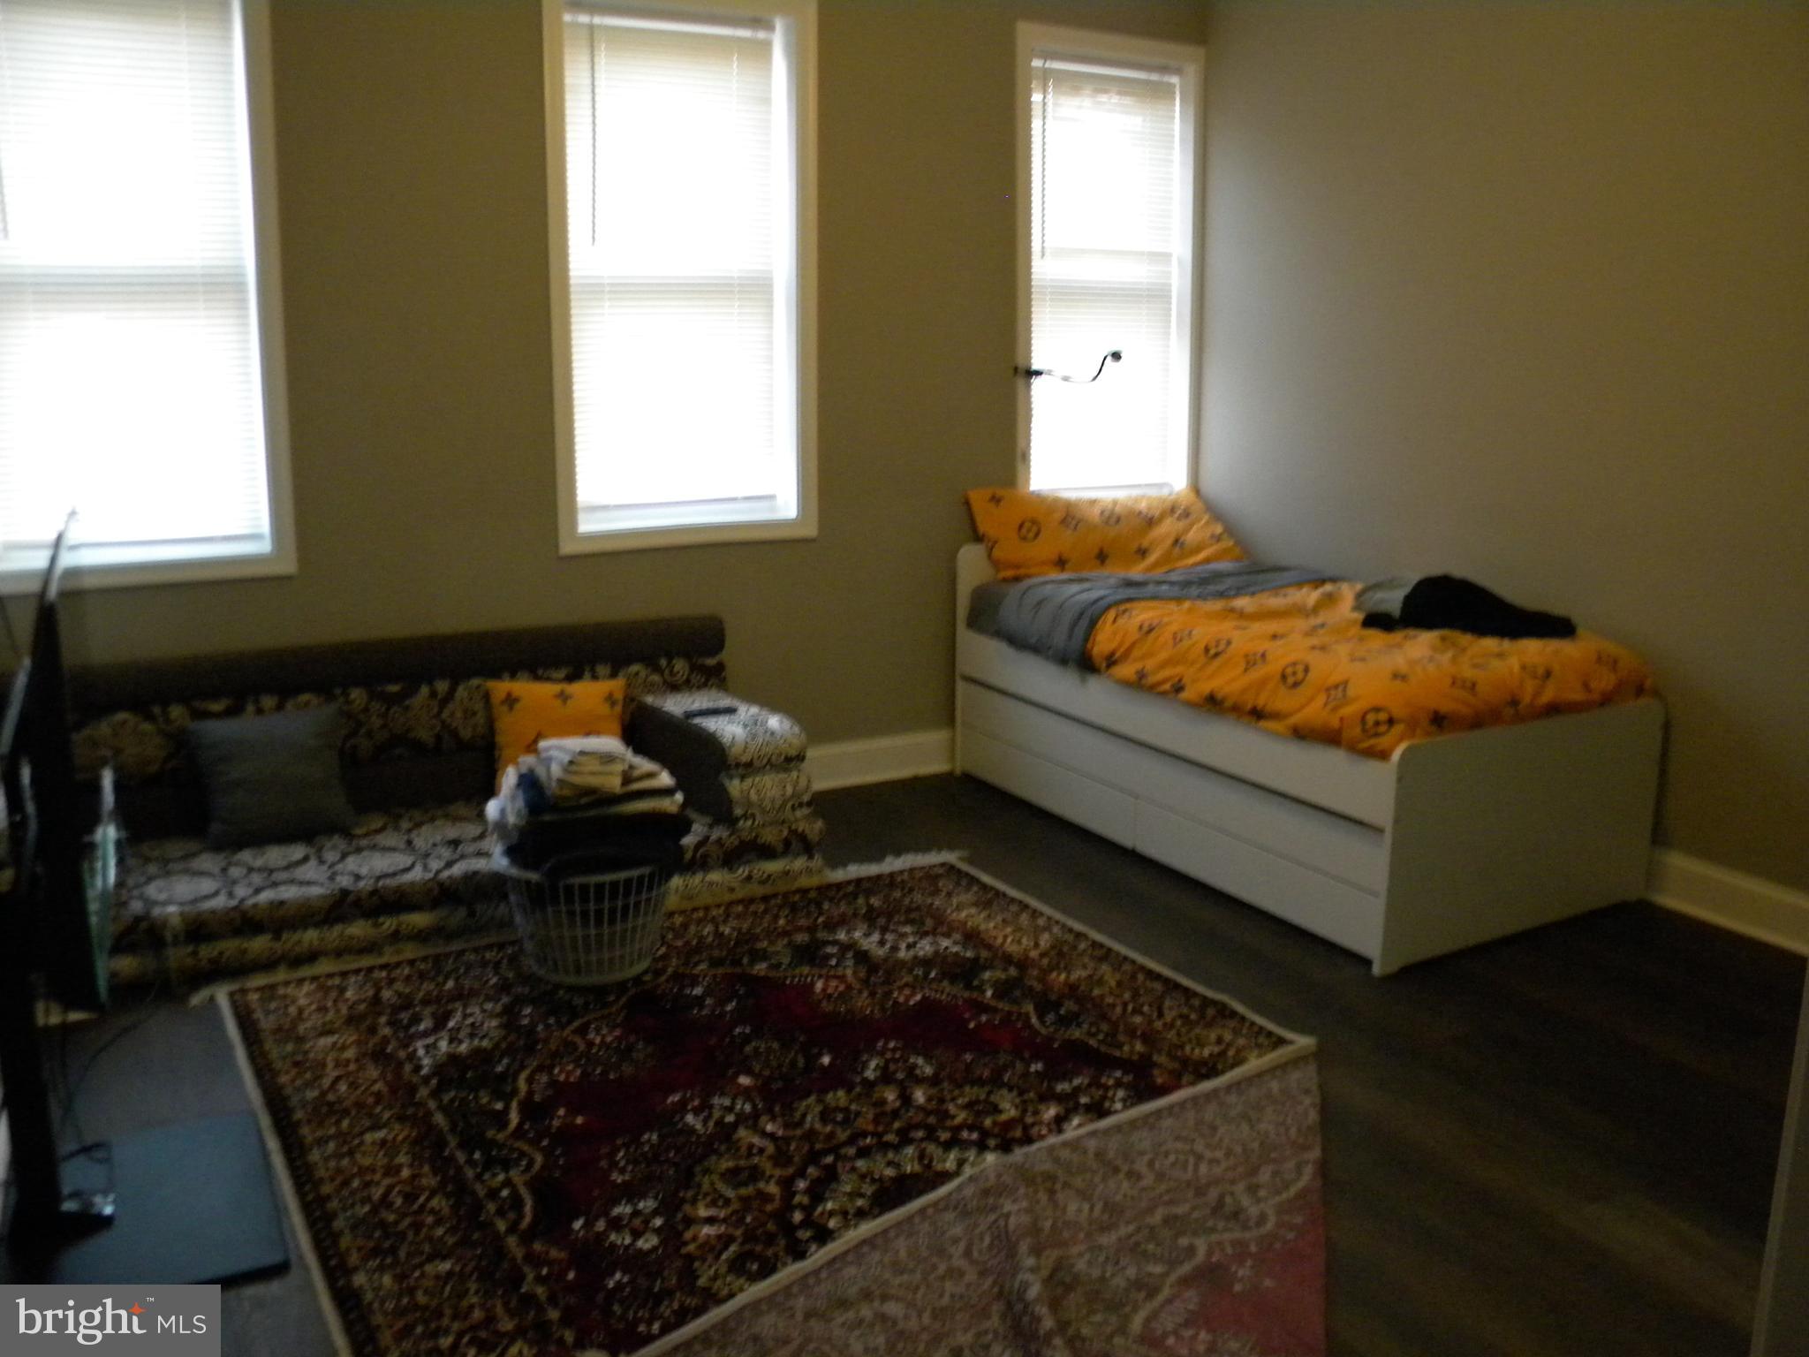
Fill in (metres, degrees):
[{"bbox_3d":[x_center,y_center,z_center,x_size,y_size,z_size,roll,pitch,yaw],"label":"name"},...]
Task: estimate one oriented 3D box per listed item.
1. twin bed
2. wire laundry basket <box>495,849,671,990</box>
[{"bbox_3d":[1.120,0.019,4.543,1.035,0.950,1.970,-7,14,-29],"label":"twin bed"},{"bbox_3d":[-0.772,0.558,3.570,0.425,0.275,0.420,0,12,0],"label":"wire laundry basket"}]

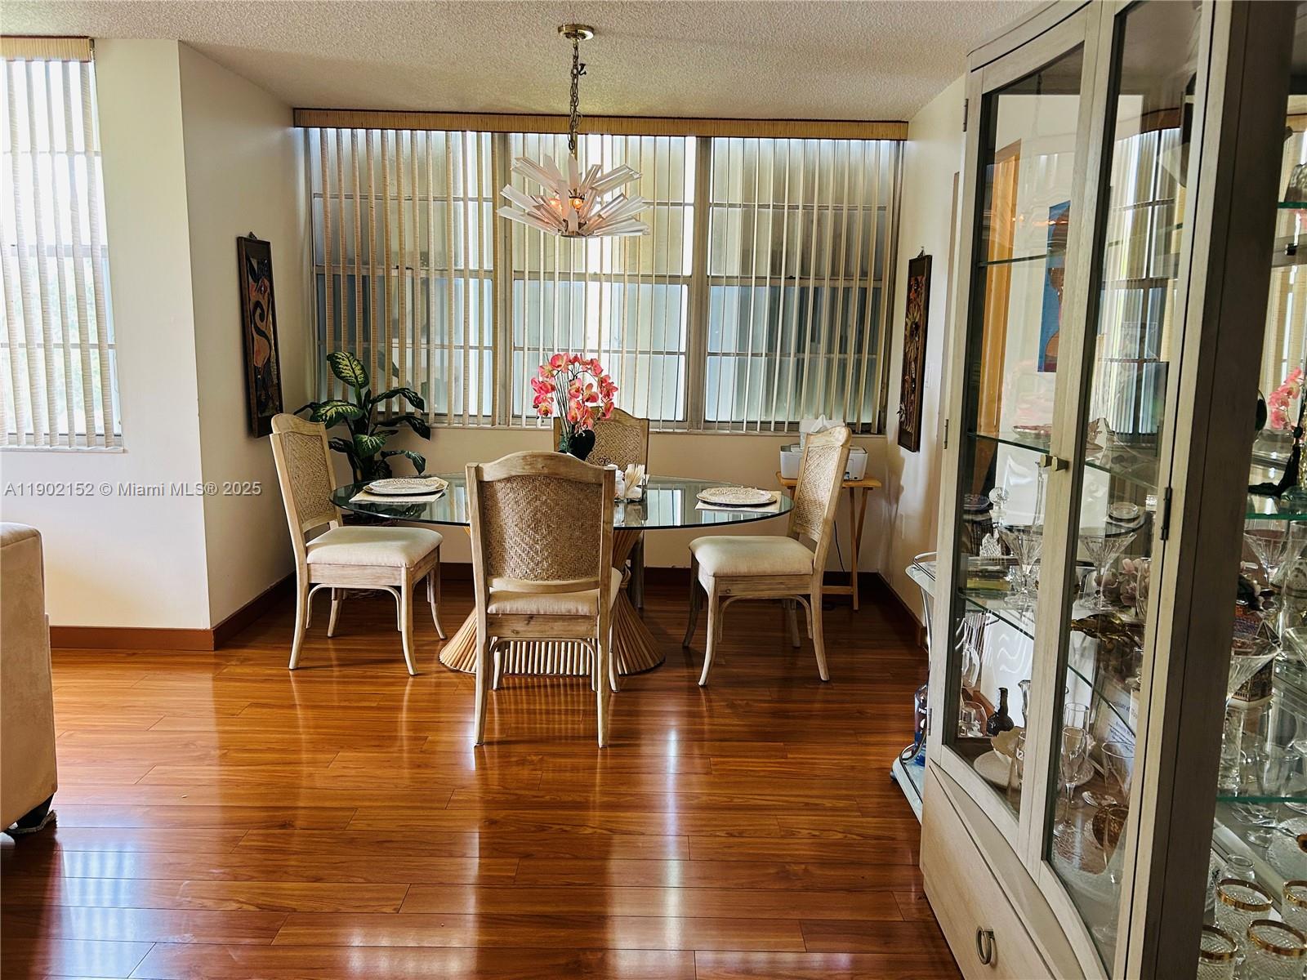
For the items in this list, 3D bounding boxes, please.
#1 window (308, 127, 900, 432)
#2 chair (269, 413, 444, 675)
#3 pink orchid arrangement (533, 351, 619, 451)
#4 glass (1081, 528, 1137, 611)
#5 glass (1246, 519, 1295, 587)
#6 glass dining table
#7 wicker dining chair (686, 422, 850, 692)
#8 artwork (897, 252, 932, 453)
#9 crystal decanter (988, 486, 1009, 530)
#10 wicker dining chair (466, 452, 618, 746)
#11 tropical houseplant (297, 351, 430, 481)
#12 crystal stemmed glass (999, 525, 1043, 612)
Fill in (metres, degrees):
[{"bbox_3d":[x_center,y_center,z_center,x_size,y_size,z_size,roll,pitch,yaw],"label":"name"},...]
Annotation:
[{"bbox_3d":[-0.266,-1.075,5.176,3.050,1.530,0.120,1,9,0],"label":"window"},{"bbox_3d":[-1.247,0.206,4.202,0.609,1.033,0.518,1,9,2],"label":"chair"},{"bbox_3d":[-0.308,-0.240,3.820,0.330,0.570,0.280,1,9,0],"label":"pink orchid arrangement"},{"bbox_3d":[1.069,0.189,2.323,0.128,0.175,0.128,1,9,0],"label":"glass"},{"bbox_3d":[1.379,0.197,2.204,0.125,0.165,0.125,1,9,0],"label":"glass"},{"bbox_3d":[-0.380,0.387,4.119,1.913,0.734,1.333,1,9,-1],"label":"glass dining table"},{"bbox_3d":[0.462,0.242,4.172,0.609,1.033,0.518,0,9,-6],"label":"wicker dining chair"},{"bbox_3d":[1.257,-0.651,4.714,0.030,0.910,0.325,1,9,0],"label":"artwork"},{"bbox_3d":[0.895,0.132,2.567,0.110,0.285,0.110,1,9,0],"label":"crystal decanter"},{"bbox_3d":[-0.377,0.330,3.518,0.518,1.033,0.609,1,9,-1],"label":"wicker dining chair"},{"bbox_3d":[-1.454,-0.059,4.984,0.620,1.240,0.580,1,9,0],"label":"tropical houseplant"},{"bbox_3d":[0.856,0.178,2.238,0.125,0.167,0.125,1,9,0],"label":"crystal stemmed glass"}]

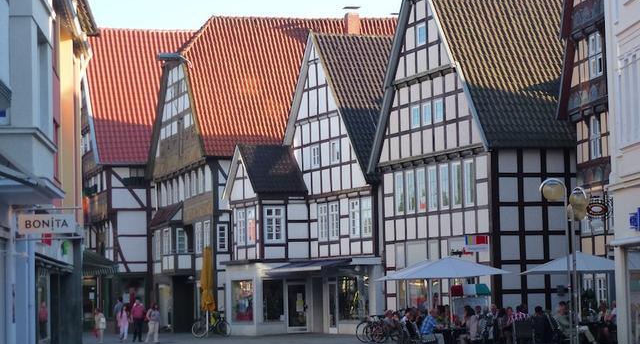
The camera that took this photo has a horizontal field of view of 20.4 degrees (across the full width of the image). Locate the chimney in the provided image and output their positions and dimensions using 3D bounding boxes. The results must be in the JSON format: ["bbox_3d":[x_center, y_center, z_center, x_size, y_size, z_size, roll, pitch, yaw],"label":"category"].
[{"bbox_3d":[1.559,-7.328,87.000,0.750,1.600,0.750,0,-4,-14],"label":"chimney"}]

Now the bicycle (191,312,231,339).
[{"bbox_3d":[-4.542,6.446,74.038,1.750,1.080,0.600,1,-5,-27],"label":"bicycle"}]

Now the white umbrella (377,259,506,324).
[{"bbox_3d":[3.711,3.898,52.098,3.450,2.750,3.450,0,-4,-17],"label":"white umbrella"}]

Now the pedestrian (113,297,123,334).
[{"bbox_3d":[-8.665,6.319,76.063,0.380,1.770,0.500,1,-5,-30],"label":"pedestrian"}]

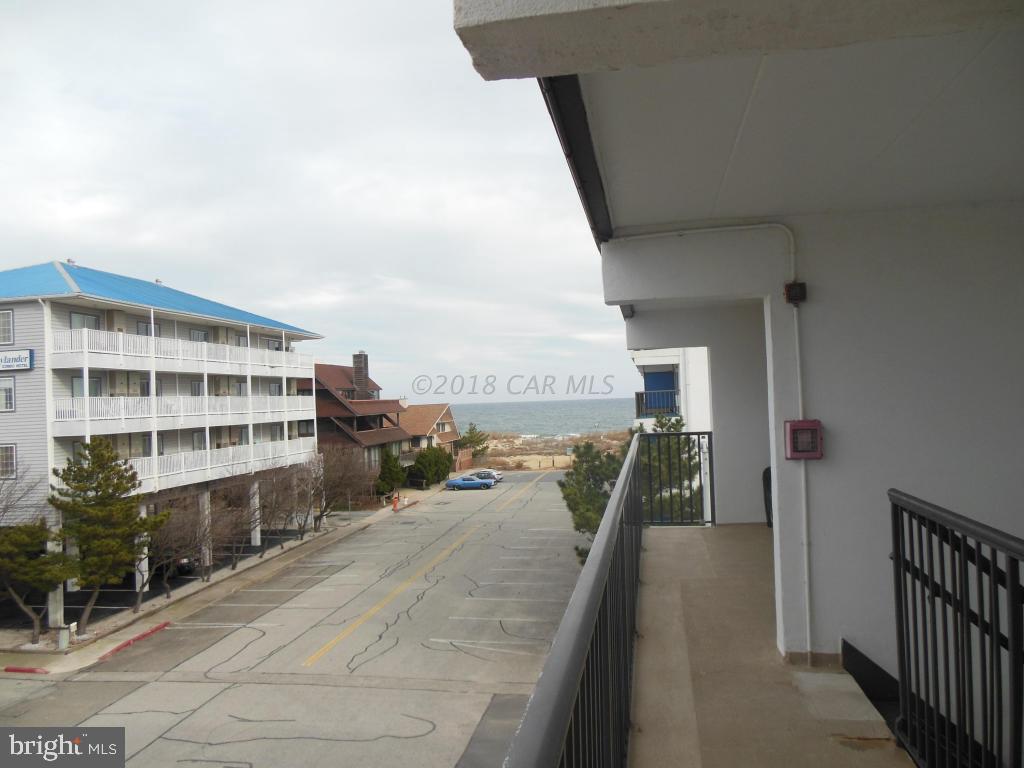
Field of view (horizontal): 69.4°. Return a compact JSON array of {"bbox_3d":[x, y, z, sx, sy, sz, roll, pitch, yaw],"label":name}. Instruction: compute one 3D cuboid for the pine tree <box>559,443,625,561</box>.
[{"bbox_3d":[3.631,5.811,28.716,3.300,6.900,3.300,-2,-1,10],"label":"pine tree"}]

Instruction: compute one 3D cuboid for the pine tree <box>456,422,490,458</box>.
[{"bbox_3d":[-5.707,8.593,109.626,4.200,5.200,4.200,-2,-1,10],"label":"pine tree"}]

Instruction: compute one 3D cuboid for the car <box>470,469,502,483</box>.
[{"bbox_3d":[-3.104,9.935,79.557,4.600,1.520,1.850,-2,-1,10],"label":"car"}]

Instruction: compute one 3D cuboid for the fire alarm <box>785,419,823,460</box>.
[{"bbox_3d":[1.577,0.302,3.993,0.175,0.208,0.110,-2,-1,10],"label":"fire alarm"}]

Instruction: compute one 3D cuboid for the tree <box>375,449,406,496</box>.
[{"bbox_3d":[-12.117,8.663,73.747,2.500,4.400,2.500,-2,-1,10],"label":"tree"}]

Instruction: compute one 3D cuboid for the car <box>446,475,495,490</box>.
[{"bbox_3d":[-4.154,9.953,74.563,4.800,1.330,1.880,-2,-1,10],"label":"car"}]

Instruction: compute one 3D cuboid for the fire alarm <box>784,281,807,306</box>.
[{"bbox_3d":[1.548,-0.489,4.035,0.105,0.115,0.065,-2,-1,10],"label":"fire alarm"}]

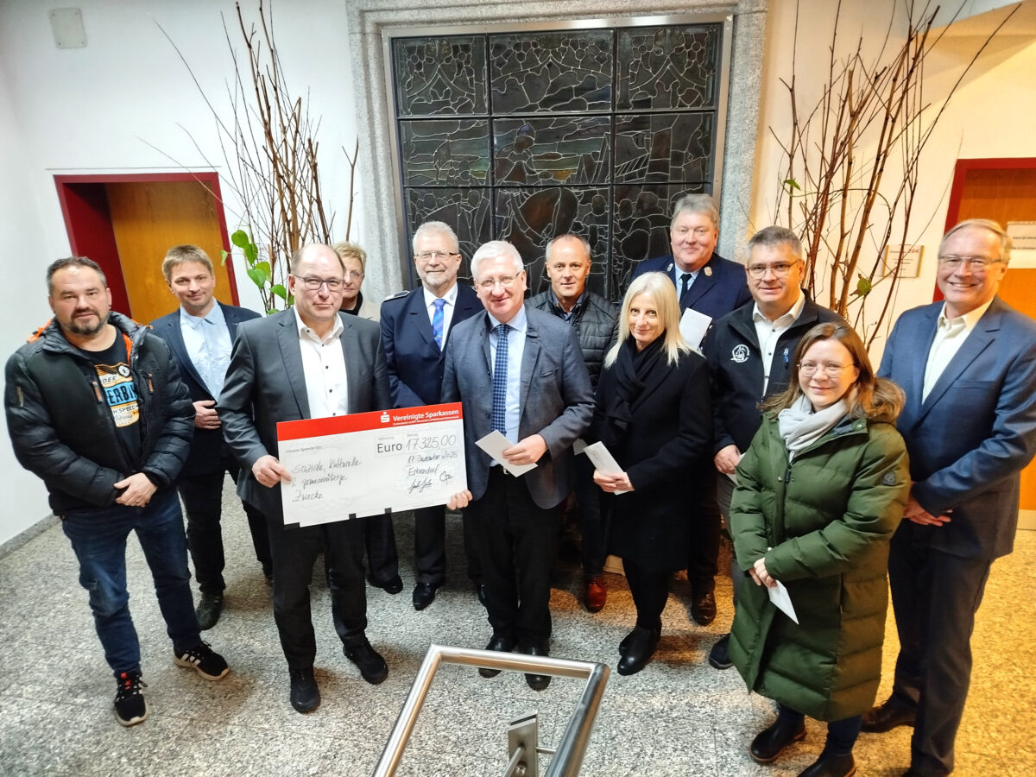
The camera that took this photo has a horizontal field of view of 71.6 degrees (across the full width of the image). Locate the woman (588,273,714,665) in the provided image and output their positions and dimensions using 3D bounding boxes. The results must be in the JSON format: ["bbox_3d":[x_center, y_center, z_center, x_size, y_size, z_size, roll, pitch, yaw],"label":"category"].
[{"bbox_3d":[0.534,0.368,2.893,0.480,1.680,0.400,11,24,31],"label":"woman"}]

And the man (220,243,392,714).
[{"bbox_3d":[-0.781,0.376,2.746,0.600,1.825,0.420,-11,22,-24],"label":"man"}]

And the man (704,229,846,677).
[{"bbox_3d":[0.962,0.292,2.853,0.550,1.830,0.400,8,22,24],"label":"man"}]

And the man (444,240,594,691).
[{"bbox_3d":[-0.002,0.338,2.821,0.570,1.810,0.400,2,20,8],"label":"man"}]

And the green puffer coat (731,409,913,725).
[{"bbox_3d":[0.969,0.551,2.362,0.440,1.060,0.570,-19,26,-39],"label":"green puffer coat"}]

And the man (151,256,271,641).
[{"bbox_3d":[-1.375,0.230,3.280,0.520,1.760,0.380,-9,21,-19],"label":"man"}]

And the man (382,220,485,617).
[{"bbox_3d":[-0.348,0.167,3.296,0.540,1.820,0.360,-3,20,-4],"label":"man"}]

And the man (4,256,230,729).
[{"bbox_3d":[-1.470,0.414,2.710,0.610,1.810,0.420,-16,25,-35],"label":"man"}]

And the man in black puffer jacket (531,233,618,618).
[{"bbox_3d":[0.240,0.191,3.264,0.520,1.770,0.360,1,20,6],"label":"man in black puffer jacket"}]

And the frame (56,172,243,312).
[{"bbox_3d":[-2.068,-0.296,4.434,0.972,1.989,0.320,1,20,7],"label":"frame"}]

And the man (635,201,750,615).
[{"bbox_3d":[0.724,0.147,3.149,0.550,1.910,0.380,5,21,16],"label":"man"}]

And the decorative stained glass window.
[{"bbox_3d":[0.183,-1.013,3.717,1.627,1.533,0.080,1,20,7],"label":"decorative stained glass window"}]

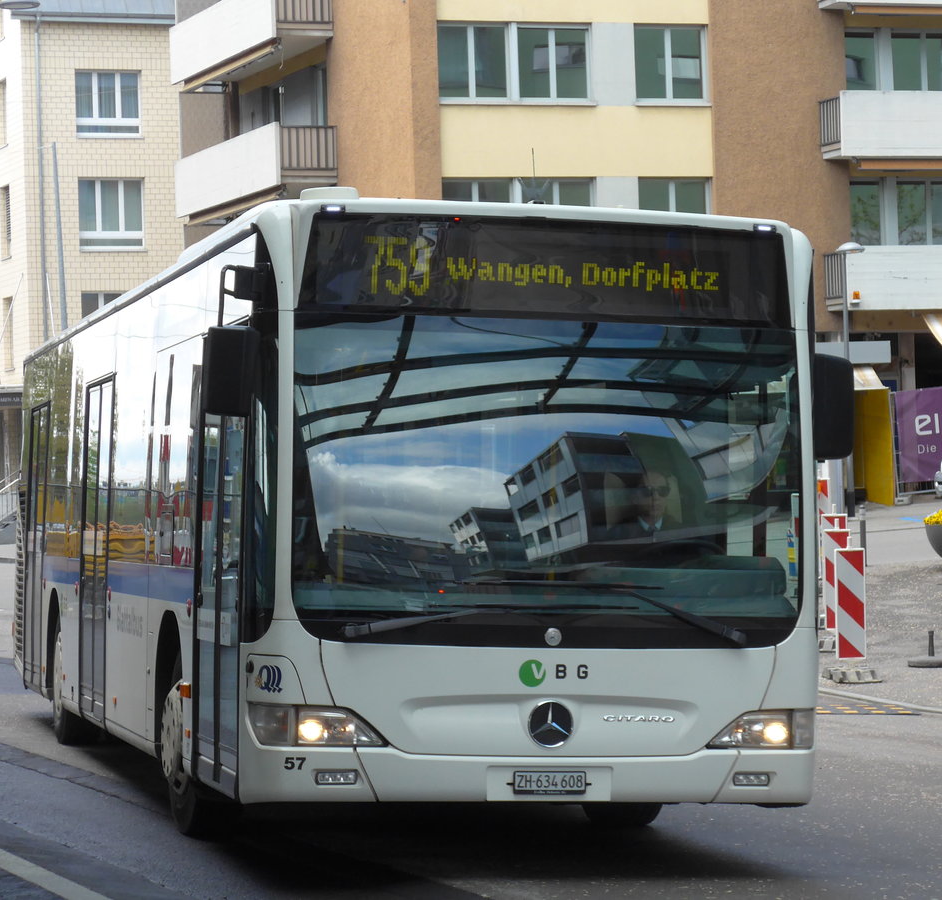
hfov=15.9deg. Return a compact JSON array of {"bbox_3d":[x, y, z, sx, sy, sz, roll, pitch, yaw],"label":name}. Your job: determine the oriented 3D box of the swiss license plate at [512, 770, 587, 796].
[{"bbox_3d":[0.334,1.404,14.160,0.312,0.097,0.020,2,-2,-12],"label":"swiss license plate"}]

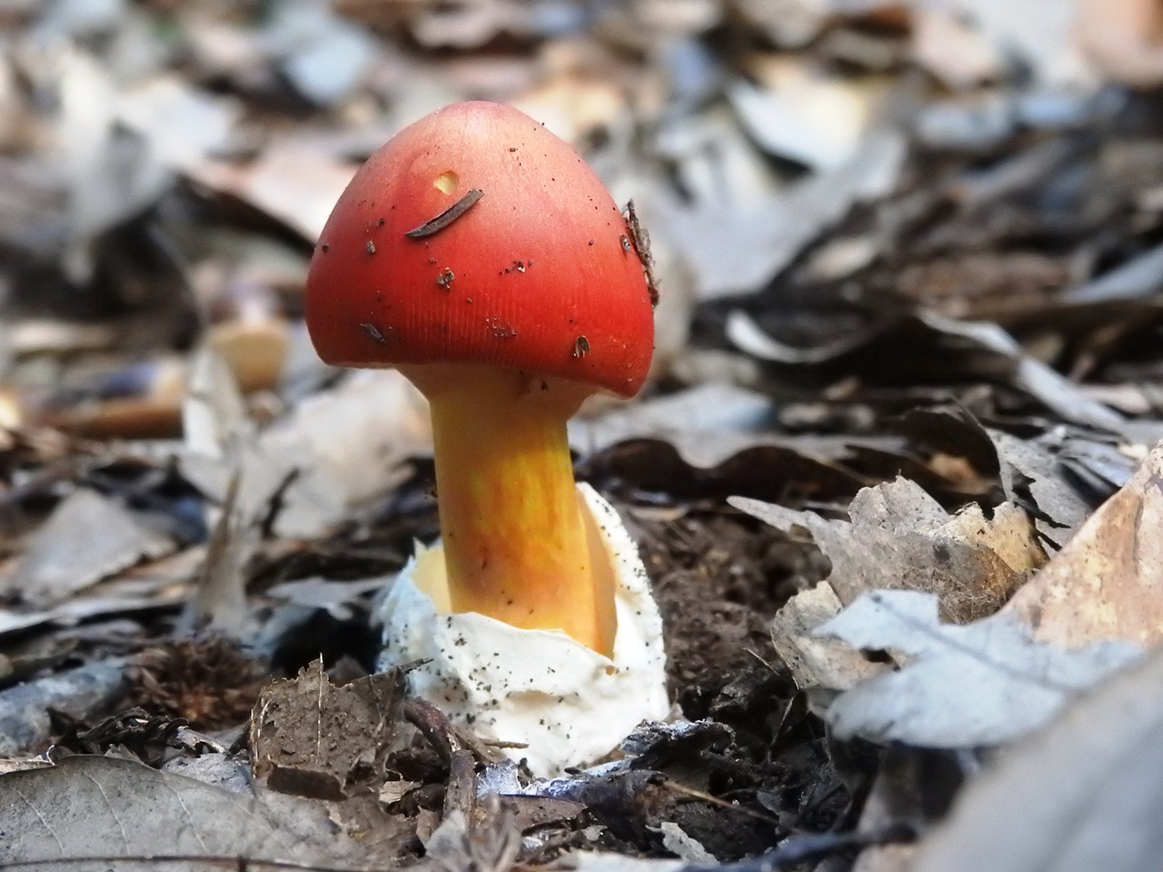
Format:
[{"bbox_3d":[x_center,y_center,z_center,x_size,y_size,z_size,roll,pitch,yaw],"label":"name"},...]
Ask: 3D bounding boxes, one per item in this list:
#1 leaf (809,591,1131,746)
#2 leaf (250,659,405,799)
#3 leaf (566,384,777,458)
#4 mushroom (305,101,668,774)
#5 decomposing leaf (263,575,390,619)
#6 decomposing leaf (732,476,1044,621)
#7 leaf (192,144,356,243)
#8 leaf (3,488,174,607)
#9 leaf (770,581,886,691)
[{"bbox_3d":[0.056,0.033,0.380,0.045,0.016,0.028,0,15,0],"label":"leaf"},{"bbox_3d":[-0.038,0.044,0.400,0.023,0.019,0.011,0,15,0],"label":"leaf"},{"bbox_3d":[0.019,-0.004,0.570,0.044,0.010,0.027,0,15,0],"label":"leaf"},{"bbox_3d":[-0.015,0.000,0.420,0.055,0.102,0.054,-5,11,0],"label":"mushroom"},{"bbox_3d":[-0.045,0.028,0.470,0.022,0.006,0.017,0,15,0],"label":"decomposing leaf"},{"bbox_3d":[0.049,0.018,0.430,0.049,0.018,0.025,0,15,0],"label":"decomposing leaf"},{"bbox_3d":[-0.085,-0.068,0.750,0.050,0.018,0.040,0,15,0],"label":"leaf"},{"bbox_3d":[-0.094,0.021,0.510,0.032,0.016,0.027,0,15,0],"label":"leaf"},{"bbox_3d":[0.038,0.031,0.410,0.018,0.014,0.013,0,15,0],"label":"leaf"}]

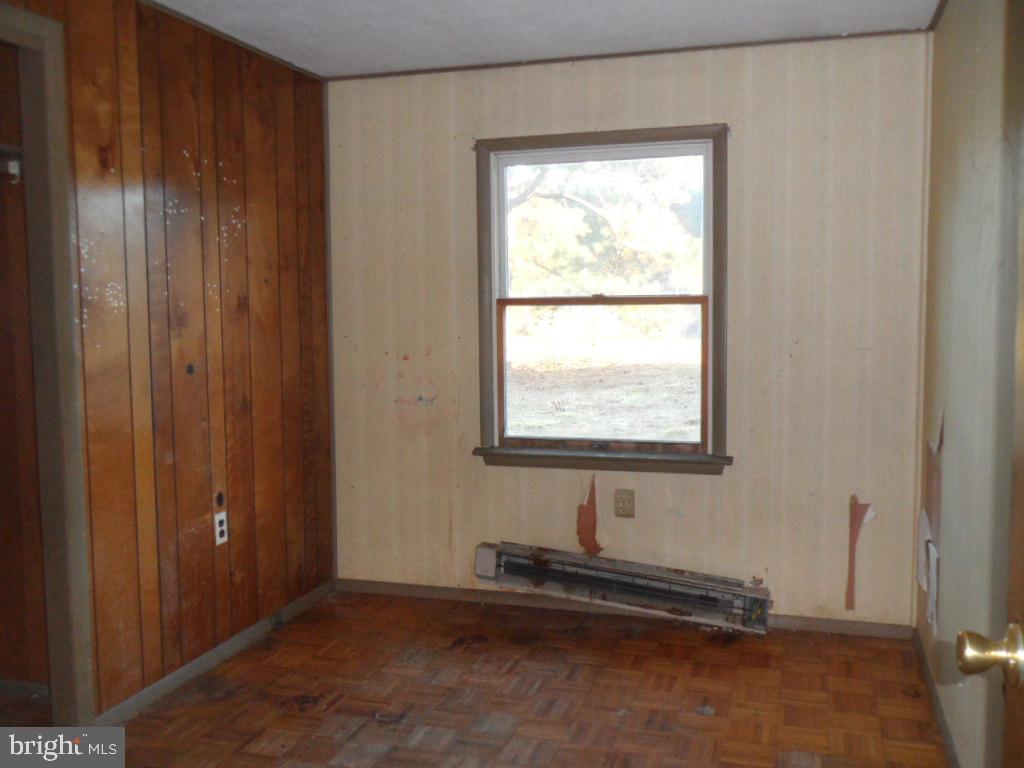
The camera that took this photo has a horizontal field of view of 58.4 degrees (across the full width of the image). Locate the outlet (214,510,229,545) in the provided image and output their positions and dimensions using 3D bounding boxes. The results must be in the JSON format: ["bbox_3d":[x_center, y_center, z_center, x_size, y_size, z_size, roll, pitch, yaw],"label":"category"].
[{"bbox_3d":[-1.085,0.541,3.438,0.010,0.115,0.071,1,5,18],"label":"outlet"}]

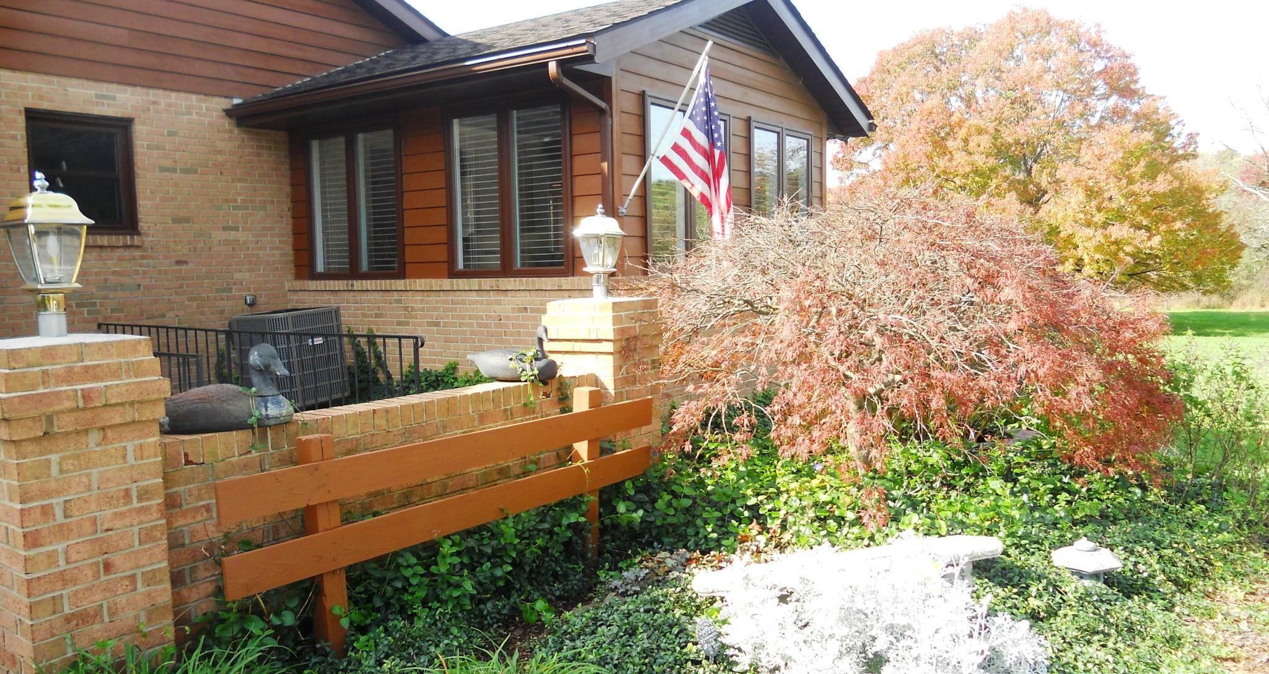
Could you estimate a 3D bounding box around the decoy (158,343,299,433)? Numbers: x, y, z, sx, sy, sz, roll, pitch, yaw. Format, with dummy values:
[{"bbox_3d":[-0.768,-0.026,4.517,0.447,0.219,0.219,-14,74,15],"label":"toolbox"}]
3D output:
[{"bbox_3d":[-1.458,0.177,3.515,0.210,0.295,0.580,2,5,41],"label":"decoy"}]

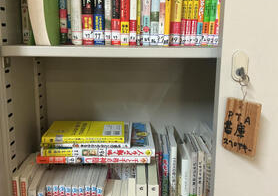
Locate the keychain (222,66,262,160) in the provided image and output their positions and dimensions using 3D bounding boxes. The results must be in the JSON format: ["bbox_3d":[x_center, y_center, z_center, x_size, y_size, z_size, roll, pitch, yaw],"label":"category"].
[{"bbox_3d":[0.178,0.027,0.536,0.063,0.160,0.022,0,11,0],"label":"keychain"}]

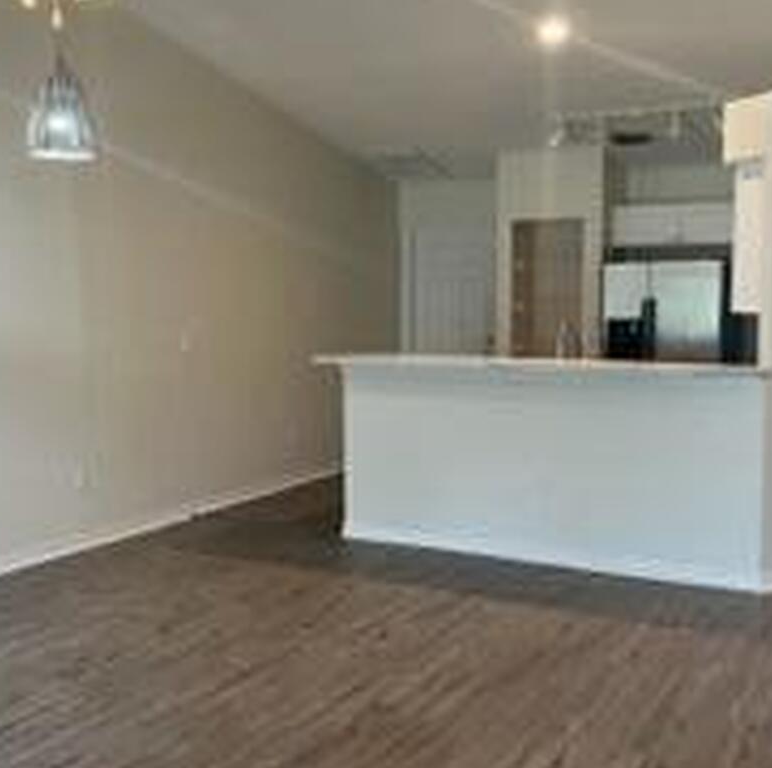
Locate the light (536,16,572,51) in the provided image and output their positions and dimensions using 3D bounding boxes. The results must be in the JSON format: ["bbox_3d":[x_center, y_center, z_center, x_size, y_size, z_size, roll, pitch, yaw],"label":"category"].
[{"bbox_3d":[0.931,-1.937,4.250,0.180,0.050,0.180,2,6,24],"label":"light"}]

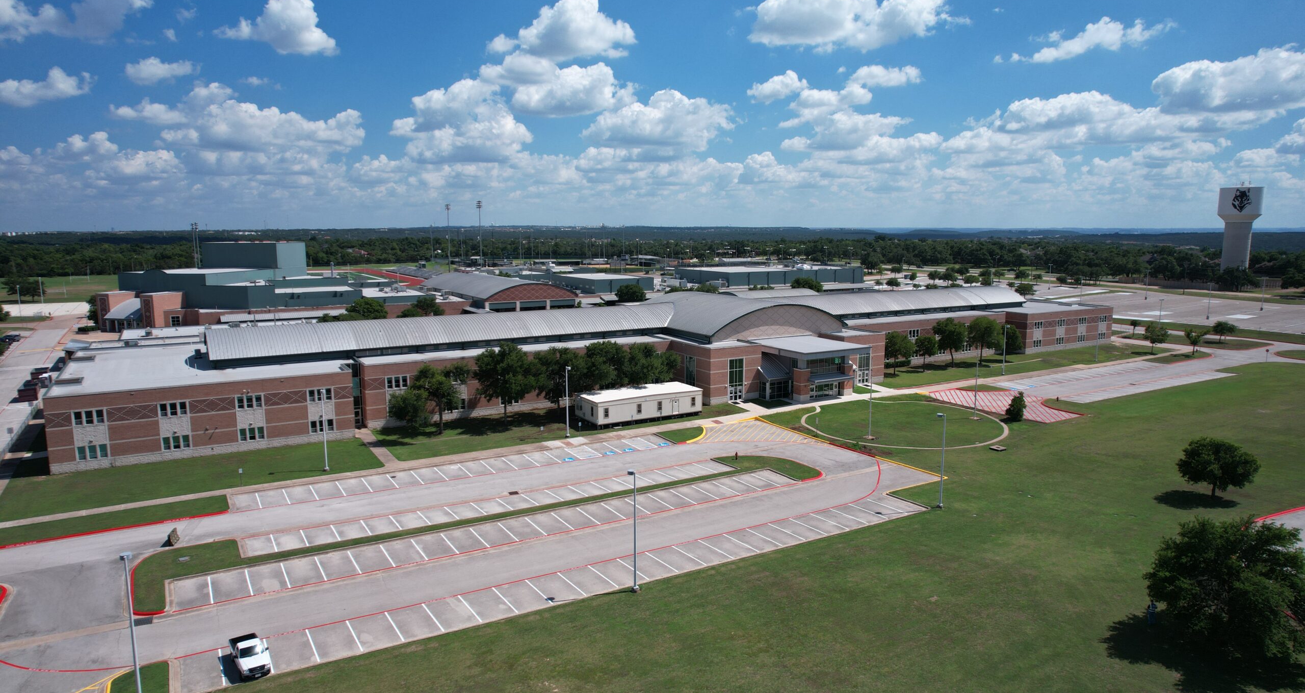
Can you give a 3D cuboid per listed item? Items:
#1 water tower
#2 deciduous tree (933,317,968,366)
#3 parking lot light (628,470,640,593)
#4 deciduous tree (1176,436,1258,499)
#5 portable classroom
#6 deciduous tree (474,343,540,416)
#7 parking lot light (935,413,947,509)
[{"bbox_3d":[263.790,-51.200,359.750,16.000,40.900,16.000,6,10,36],"label":"water tower"},{"bbox_3d":[61.580,-0.730,164.380,6.600,10.300,6.600,3,9,20],"label":"deciduous tree"},{"bbox_3d":[-1.450,14.330,61.820,0.620,9.500,1.200,-5,10,-30],"label":"parking lot light"},{"bbox_3d":[59.520,12.850,83.840,7.300,6.200,7.300,6,10,36],"label":"deciduous tree"},{"bbox_3d":[-1.880,8.900,123.090,18.290,3.800,7.300,-5,10,-30],"label":"portable classroom"},{"bbox_3d":[-21.720,5.410,117.540,9.600,12.000,9.600,-2,8,-11],"label":"deciduous tree"},{"bbox_3d":[28.970,11.590,80.320,0.620,9.500,1.200,-5,10,-30],"label":"parking lot light"}]

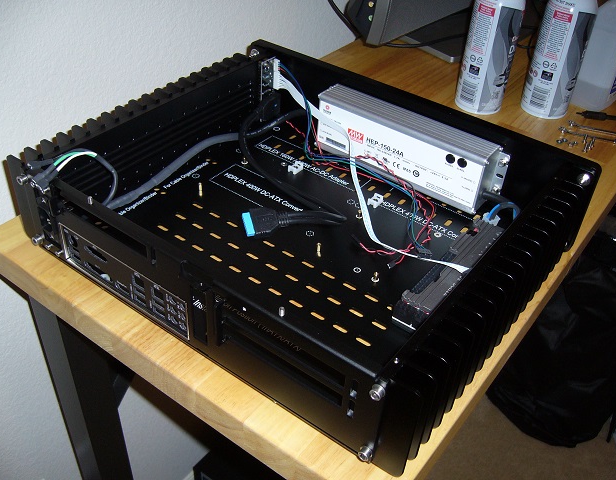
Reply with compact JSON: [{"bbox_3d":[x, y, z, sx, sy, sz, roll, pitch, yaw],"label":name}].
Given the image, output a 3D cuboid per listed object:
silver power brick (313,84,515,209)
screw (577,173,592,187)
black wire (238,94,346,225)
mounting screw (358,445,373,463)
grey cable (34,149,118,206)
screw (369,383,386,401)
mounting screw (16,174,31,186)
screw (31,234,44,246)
[{"bbox_3d":[0.108,-0.108,0.745,0.229,0.068,0.039,27,44,26],"label":"silver power brick"},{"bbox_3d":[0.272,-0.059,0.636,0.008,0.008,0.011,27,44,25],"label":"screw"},{"bbox_3d":[-0.018,-0.089,0.713,0.168,0.064,0.127,27,44,25],"label":"black wire"},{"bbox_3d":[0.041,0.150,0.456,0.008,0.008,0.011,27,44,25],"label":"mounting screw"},{"bbox_3d":[-0.214,-0.054,0.609,0.037,0.073,0.076,27,44,25],"label":"grey cable"},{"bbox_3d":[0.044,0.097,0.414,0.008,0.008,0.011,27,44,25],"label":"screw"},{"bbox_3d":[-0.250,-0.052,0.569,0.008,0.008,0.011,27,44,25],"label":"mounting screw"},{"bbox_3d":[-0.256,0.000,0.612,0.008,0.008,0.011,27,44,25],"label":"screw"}]

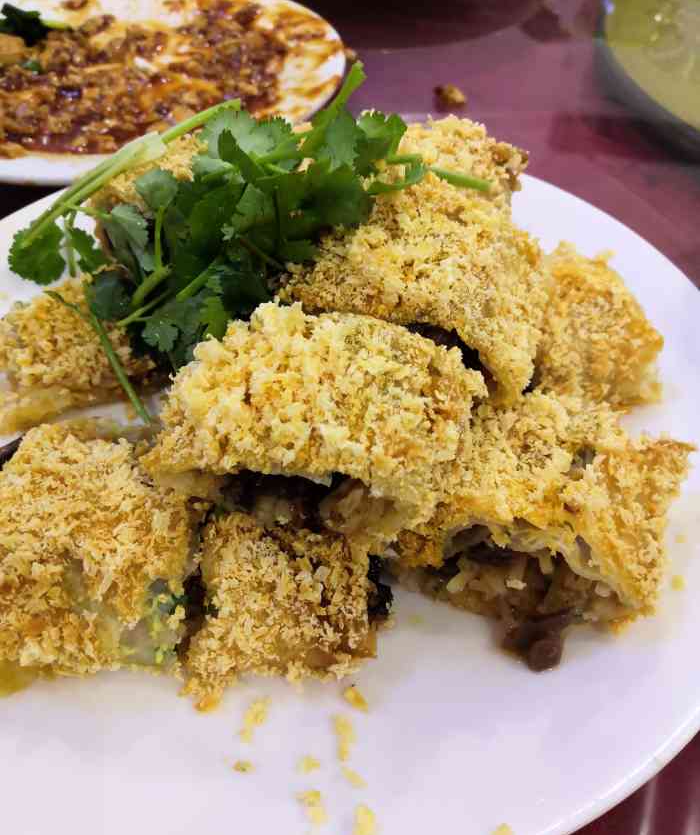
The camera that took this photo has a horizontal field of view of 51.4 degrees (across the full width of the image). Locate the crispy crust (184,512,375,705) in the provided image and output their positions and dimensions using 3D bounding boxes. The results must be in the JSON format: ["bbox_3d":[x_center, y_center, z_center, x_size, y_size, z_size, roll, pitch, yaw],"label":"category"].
[{"bbox_3d":[-0.016,0.034,0.175,0.041,0.035,0.050,-5,48,-4],"label":"crispy crust"}]

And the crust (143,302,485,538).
[{"bbox_3d":[-0.007,0.000,0.160,0.067,0.035,0.043,9,48,8],"label":"crust"}]

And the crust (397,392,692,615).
[{"bbox_3d":[0.048,0.018,0.187,0.067,0.038,0.048,9,48,8],"label":"crust"}]

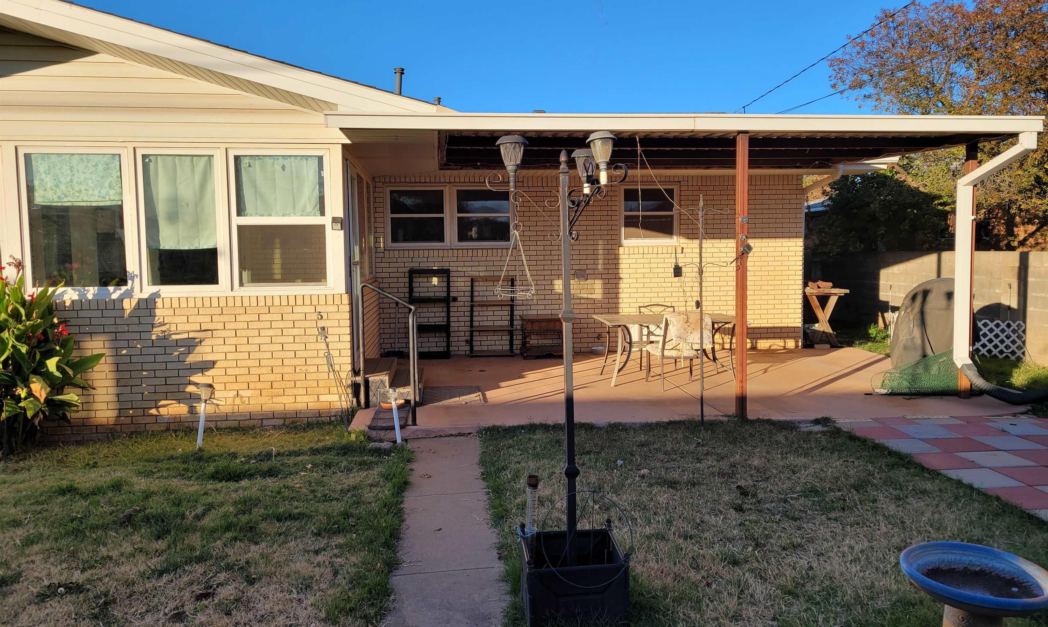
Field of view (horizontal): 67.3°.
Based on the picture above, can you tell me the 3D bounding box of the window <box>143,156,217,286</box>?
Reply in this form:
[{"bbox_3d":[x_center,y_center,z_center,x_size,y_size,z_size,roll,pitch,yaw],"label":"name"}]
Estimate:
[{"bbox_3d":[-3.073,-0.839,7.039,0.639,1.167,0.080,-1,4,-8],"label":"window"}]

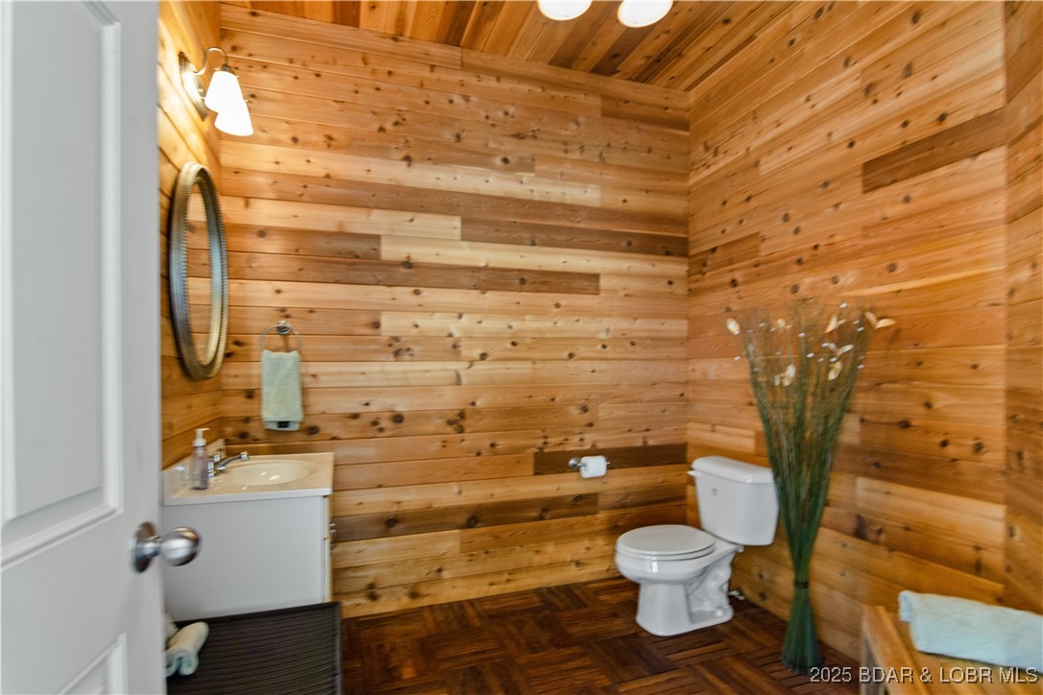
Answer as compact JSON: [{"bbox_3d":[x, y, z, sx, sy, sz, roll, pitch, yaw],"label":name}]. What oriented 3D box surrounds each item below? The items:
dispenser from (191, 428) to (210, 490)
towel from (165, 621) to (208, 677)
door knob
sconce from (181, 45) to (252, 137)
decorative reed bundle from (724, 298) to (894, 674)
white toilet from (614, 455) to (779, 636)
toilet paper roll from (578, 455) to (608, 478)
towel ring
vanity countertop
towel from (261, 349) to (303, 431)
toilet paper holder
[{"bbox_3d":[-1.050,0.366,1.515,0.062,0.200,0.052,0,-1,-17],"label":"dispenser"},{"bbox_3d":[-0.867,0.746,1.165,0.120,0.085,0.190,0,-1,-17],"label":"towel"},{"bbox_3d":[-0.463,0.265,0.613,0.064,0.066,0.066,0,-1,-14],"label":"door knob"},{"bbox_3d":[-1.081,-0.902,1.672,0.182,0.200,0.325,0,-1,-17],"label":"sconce"},{"bbox_3d":[1.129,0.535,1.825,0.530,1.430,0.640,0,-1,-17],"label":"decorative reed bundle"},{"bbox_3d":[0.791,0.927,2.165,0.755,0.707,0.435,0,-1,-17],"label":"white toilet"},{"bbox_3d":[0.389,0.642,2.497,0.102,0.110,0.110,0,-1,-17],"label":"toilet paper roll"},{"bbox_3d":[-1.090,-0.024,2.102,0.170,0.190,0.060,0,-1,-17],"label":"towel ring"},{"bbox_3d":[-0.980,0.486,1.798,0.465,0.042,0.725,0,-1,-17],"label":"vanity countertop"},{"bbox_3d":[-1.083,0.192,2.097,0.178,0.365,0.055,0,-1,-17],"label":"towel"},{"bbox_3d":[0.375,0.634,2.509,0.215,0.060,0.085,0,-1,-17],"label":"toilet paper holder"}]

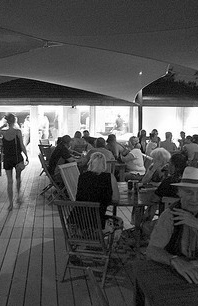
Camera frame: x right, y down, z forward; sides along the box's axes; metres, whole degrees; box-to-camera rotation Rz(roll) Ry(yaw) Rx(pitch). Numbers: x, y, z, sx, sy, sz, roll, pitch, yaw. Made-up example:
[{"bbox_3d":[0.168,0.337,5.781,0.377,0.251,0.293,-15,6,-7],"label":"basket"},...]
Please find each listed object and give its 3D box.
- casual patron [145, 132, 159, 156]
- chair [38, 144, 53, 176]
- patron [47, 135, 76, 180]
[{"bbox_3d":[1.300,0.091,7.564,0.700,1.270,0.480,7,10,45],"label":"casual patron"},{"bbox_3d":[-1.230,0.230,8.442,0.580,0.870,0.470,5,8,35],"label":"chair"},{"bbox_3d":[-0.760,0.255,6.522,0.680,1.260,0.500,-1,7,-11],"label":"patron"}]

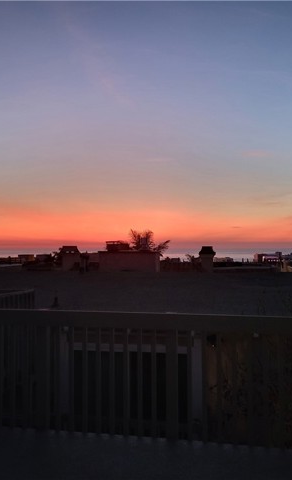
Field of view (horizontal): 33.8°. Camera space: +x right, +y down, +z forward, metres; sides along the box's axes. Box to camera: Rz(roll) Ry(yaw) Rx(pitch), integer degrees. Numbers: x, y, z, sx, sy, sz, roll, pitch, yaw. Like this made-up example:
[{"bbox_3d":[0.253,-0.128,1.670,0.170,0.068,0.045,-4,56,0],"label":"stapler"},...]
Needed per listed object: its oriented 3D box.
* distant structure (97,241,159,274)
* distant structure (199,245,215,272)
[{"bbox_3d":[-0.930,0.920,26.600,3.150,1.800,1.700,0,-1,10],"label":"distant structure"},{"bbox_3d":[3.370,1.090,26.300,0.950,1.420,0.900,0,-1,10],"label":"distant structure"}]

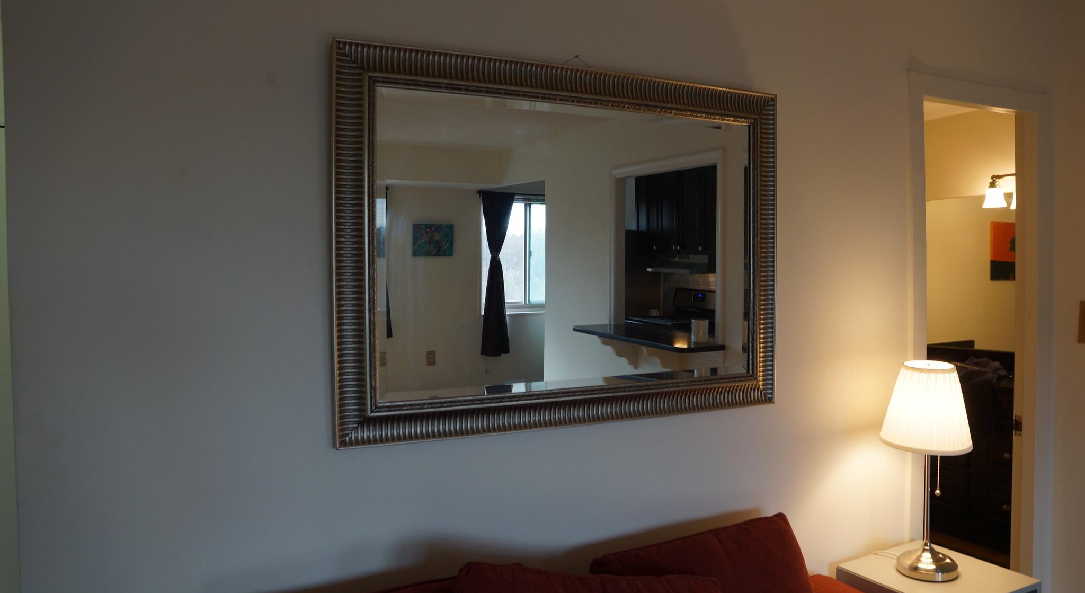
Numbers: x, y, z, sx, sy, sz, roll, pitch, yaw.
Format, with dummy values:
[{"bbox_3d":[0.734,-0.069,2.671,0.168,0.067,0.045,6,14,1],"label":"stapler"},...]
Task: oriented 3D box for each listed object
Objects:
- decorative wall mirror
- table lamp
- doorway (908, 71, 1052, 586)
[{"bbox_3d":[0.099,-0.113,1.712,1.149,0.825,0.050,-1,1,-25],"label":"decorative wall mirror"},{"bbox_3d":[1.049,0.460,1.966,0.220,0.550,0.220,-1,1,-25],"label":"table lamp"},{"bbox_3d":[1.423,0.366,2.413,0.715,2.112,0.130,-1,1,-25],"label":"doorway"}]

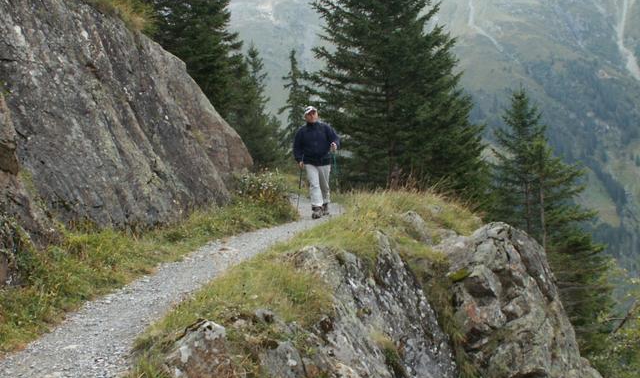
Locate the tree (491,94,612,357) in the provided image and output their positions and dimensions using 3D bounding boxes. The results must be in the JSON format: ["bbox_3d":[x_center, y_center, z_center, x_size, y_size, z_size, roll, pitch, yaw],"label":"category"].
[{"bbox_3d":[5.062,0.733,19.000,2.700,5.900,2.700,-2,2,0],"label":"tree"}]

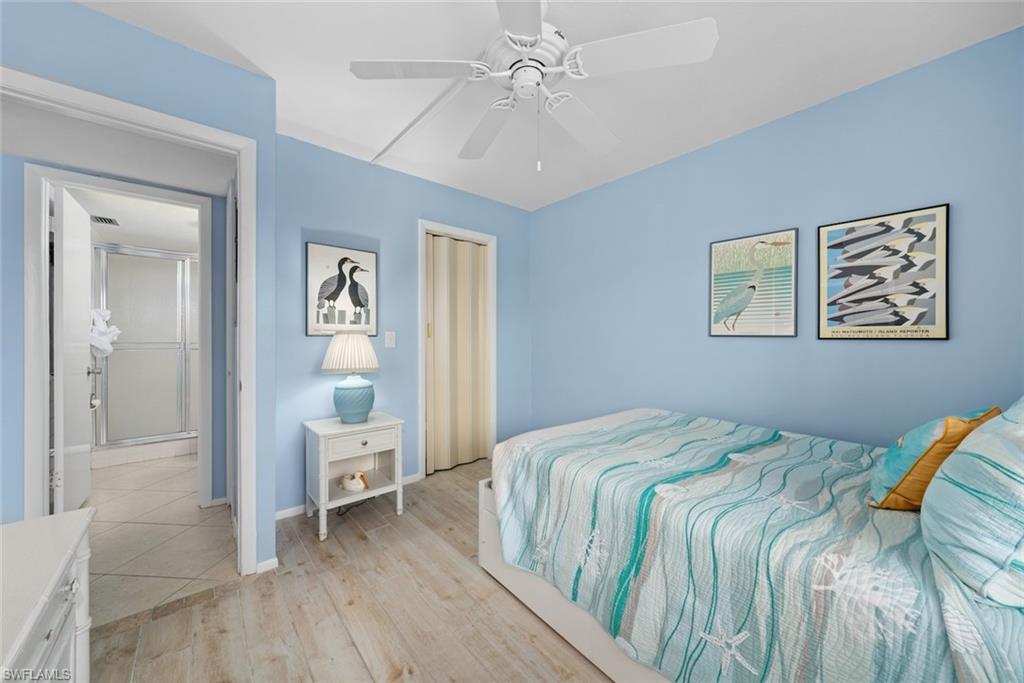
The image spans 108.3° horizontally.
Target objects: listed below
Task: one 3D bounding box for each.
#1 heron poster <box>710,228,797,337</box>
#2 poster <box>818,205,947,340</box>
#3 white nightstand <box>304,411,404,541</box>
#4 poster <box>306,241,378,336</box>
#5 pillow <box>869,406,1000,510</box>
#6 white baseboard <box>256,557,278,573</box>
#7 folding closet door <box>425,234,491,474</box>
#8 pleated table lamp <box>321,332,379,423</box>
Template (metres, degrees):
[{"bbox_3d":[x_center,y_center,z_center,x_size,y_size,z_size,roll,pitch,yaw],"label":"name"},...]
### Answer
[{"bbox_3d":[1.467,-0.336,2.268,0.022,0.617,0.465,0,0,-40],"label":"heron poster"},{"bbox_3d":[1.826,-0.314,1.845,0.022,0.614,0.464,0,0,-40],"label":"poster"},{"bbox_3d":[-1.014,0.826,2.390,0.515,0.609,0.401,0,0,-40],"label":"white nightstand"},{"bbox_3d":[-1.175,-0.342,2.588,0.473,0.620,0.022,0,0,-40],"label":"poster"},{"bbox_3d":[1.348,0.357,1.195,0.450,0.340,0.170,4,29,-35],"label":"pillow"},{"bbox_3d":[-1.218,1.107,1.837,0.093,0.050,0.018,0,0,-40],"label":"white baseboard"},{"bbox_3d":[-0.482,0.102,3.276,0.670,2.015,0.065,0,0,-40],"label":"folding closet door"},{"bbox_3d":[-1.032,0.228,2.398,0.346,0.590,0.346,0,0,-40],"label":"pleated table lamp"}]

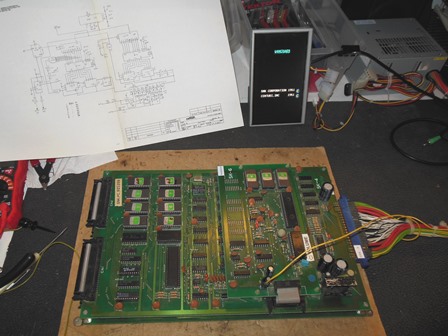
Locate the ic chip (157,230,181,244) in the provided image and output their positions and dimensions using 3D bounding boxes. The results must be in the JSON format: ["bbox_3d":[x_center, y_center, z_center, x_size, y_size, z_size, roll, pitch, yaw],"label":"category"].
[{"bbox_3d":[-0.075,0.095,0.441,0.032,0.007,0.015,-1,55,-3],"label":"ic chip"}]

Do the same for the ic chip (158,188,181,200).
[{"bbox_3d":[-0.079,0.040,0.479,0.032,0.005,0.015,0,54,-5],"label":"ic chip"}]

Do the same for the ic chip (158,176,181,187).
[{"bbox_3d":[-0.080,0.022,0.492,0.032,0.005,0.015,0,54,-5],"label":"ic chip"}]

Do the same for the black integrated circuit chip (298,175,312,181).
[{"bbox_3d":[0.127,0.017,0.506,0.019,0.005,0.008,-1,55,-3],"label":"black integrated circuit chip"}]

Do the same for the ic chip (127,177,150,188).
[{"bbox_3d":[-0.129,0.022,0.490,0.032,0.009,0.015,-1,55,-3],"label":"ic chip"}]

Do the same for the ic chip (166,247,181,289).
[{"bbox_3d":[-0.065,0.128,0.418,0.015,0.007,0.052,-1,55,-3],"label":"ic chip"}]

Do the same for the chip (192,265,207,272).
[{"bbox_3d":[-0.031,0.132,0.421,0.019,0.004,0.008,0,54,-5],"label":"chip"}]

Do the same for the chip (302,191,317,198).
[{"bbox_3d":[0.131,0.042,0.498,0.019,0.004,0.008,0,54,-5],"label":"chip"}]

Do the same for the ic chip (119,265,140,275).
[{"bbox_3d":[-0.122,0.131,0.420,0.026,0.004,0.007,-1,54,-2],"label":"ic chip"}]

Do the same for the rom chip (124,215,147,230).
[{"bbox_3d":[-0.124,0.075,0.457,0.032,0.006,0.015,-1,54,-2],"label":"rom chip"}]

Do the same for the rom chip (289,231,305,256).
[{"bbox_3d":[0.097,0.101,0.427,0.015,0.006,0.035,0,54,-5],"label":"rom chip"}]

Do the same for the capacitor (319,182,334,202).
[{"bbox_3d":[0.152,0.036,0.480,0.017,0.027,0.017,-1,55,-3],"label":"capacitor"}]

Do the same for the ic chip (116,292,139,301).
[{"bbox_3d":[-0.120,0.158,0.402,0.026,0.004,0.007,-1,54,-2],"label":"ic chip"}]

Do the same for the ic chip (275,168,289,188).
[{"bbox_3d":[0.087,0.016,0.486,0.015,0.006,0.032,-1,54,-2],"label":"ic chip"}]

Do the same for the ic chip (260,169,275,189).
[{"bbox_3d":[0.064,0.017,0.484,0.015,0.006,0.032,-1,54,-2],"label":"ic chip"}]

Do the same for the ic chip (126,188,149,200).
[{"bbox_3d":[-0.126,0.040,0.476,0.032,0.005,0.015,0,54,-5],"label":"ic chip"}]

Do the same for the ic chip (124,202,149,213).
[{"bbox_3d":[-0.124,0.058,0.463,0.032,0.005,0.015,0,54,-5],"label":"ic chip"}]

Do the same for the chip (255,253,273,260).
[{"bbox_3d":[0.052,0.115,0.417,0.021,0.004,0.008,0,54,-5],"label":"chip"}]

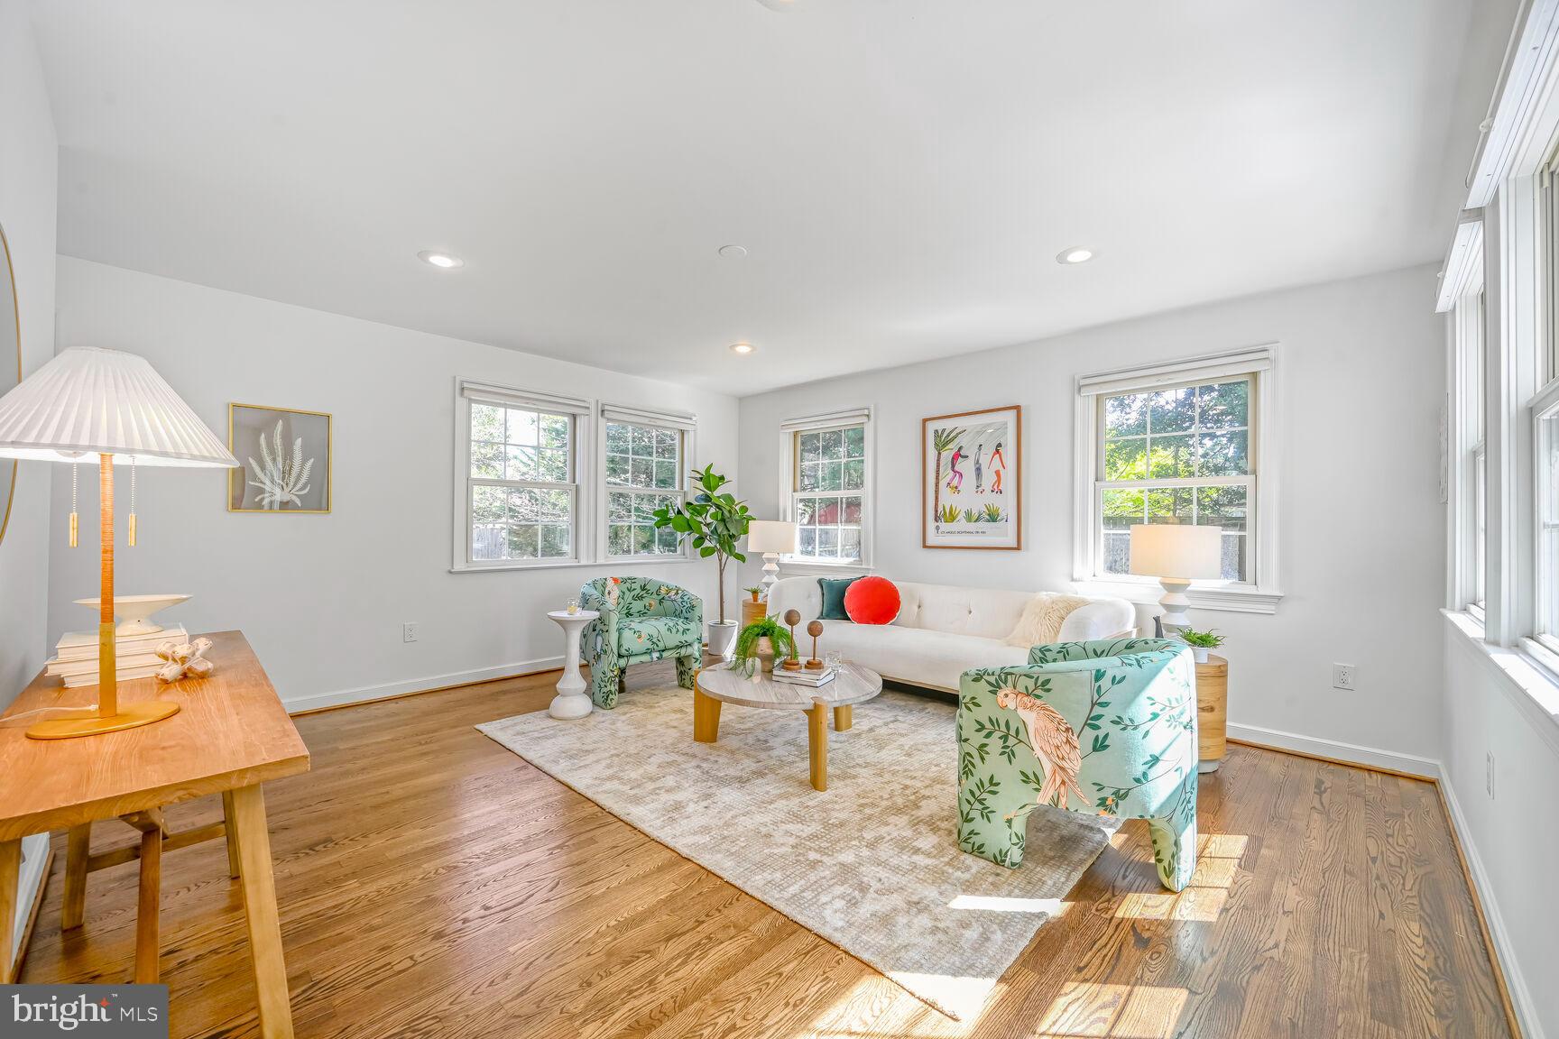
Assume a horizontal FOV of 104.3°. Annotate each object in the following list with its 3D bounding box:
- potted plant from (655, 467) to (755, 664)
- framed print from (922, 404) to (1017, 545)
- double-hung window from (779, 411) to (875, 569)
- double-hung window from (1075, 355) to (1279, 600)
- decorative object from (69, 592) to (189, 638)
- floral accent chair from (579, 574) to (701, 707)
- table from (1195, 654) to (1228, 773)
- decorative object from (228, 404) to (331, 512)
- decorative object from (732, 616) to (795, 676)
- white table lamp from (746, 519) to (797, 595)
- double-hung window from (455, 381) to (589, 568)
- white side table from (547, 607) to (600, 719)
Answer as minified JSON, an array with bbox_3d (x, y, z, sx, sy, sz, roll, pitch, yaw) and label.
[{"bbox_3d":[-0.628,0.371,5.412,0.830,1.690,0.740,1,0,-1],"label":"potted plant"},{"bbox_3d":[1.381,-0.281,4.436,0.765,1.000,0.032,0,-1,44],"label":"framed print"},{"bbox_3d":[0.387,-0.273,5.422,1.030,1.340,0.110,0,-1,44],"label":"double-hung window"},{"bbox_3d":[2.284,-0.243,3.580,1.020,1.360,0.110,0,-1,44],"label":"double-hung window"},{"bbox_3d":[-1.702,0.252,1.603,0.220,0.092,0.220,0,-1,44],"label":"decorative object"},{"bbox_3d":[-1.048,0.819,4.286,0.693,0.753,0.763,0,-1,43],"label":"floral accent chair"},{"bbox_3d":[2.008,0.954,3.092,0.457,0.525,0.457,0,-1,0],"label":"table"},{"bbox_3d":[-2.933,-0.345,3.580,0.030,0.607,0.472,0,-1,44],"label":"decorative object"},{"bbox_3d":[-0.075,0.663,3.238,0.361,0.296,0.341,0,-1,0],"label":"decorative object"},{"bbox_3d":[-0.073,0.345,5.152,0.400,0.660,0.400,1,0,0],"label":"white table lamp"},{"bbox_3d":[-1.930,-0.303,4.635,0.110,1.340,1.010,0,-1,44],"label":"double-hung window"},{"bbox_3d":[-1.267,0.886,3.715,0.316,0.618,0.316,0,-1,0],"label":"white side table"}]

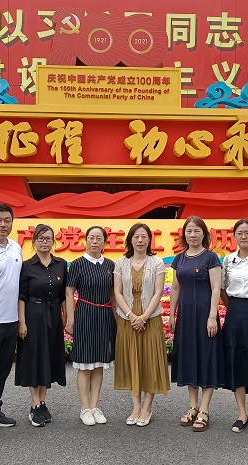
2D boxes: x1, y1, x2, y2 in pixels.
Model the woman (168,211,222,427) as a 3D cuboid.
[{"bbox_3d":[0.567,0.697,4.230,0.440,1.645,0.340,0,-1,10],"label":"woman"}]

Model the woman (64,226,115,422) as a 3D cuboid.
[{"bbox_3d":[-0.265,0.735,4.320,0.420,1.570,0.320,0,-1,-7],"label":"woman"}]

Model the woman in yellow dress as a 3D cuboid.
[{"bbox_3d":[0.149,0.720,4.320,0.450,1.600,0.340,0,-1,2],"label":"woman in yellow dress"}]

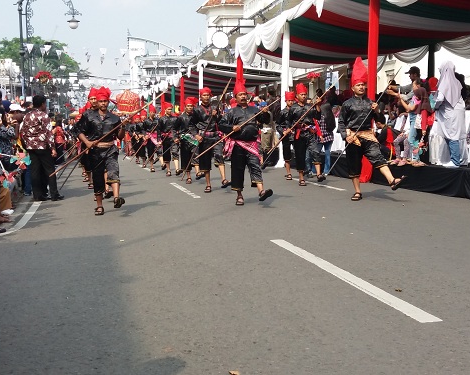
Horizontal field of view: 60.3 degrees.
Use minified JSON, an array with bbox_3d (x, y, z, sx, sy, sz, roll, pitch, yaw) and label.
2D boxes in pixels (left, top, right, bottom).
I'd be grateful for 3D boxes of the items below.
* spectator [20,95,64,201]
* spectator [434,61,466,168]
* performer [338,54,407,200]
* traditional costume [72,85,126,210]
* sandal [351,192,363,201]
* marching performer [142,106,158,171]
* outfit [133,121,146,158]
[{"bbox_3d":[-3.069,-0.625,6.450,0.550,1.670,0.380,0,7,7],"label":"spectator"},{"bbox_3d":[3.309,-1.100,6.250,0.470,1.600,0.370,-6,9,-37],"label":"spectator"},{"bbox_3d":[1.843,-0.780,5.550,0.630,1.950,0.700,-4,8,-21],"label":"performer"},{"bbox_3d":[-1.874,-0.510,5.600,0.670,1.720,0.530,-4,8,-21],"label":"traditional costume"},{"bbox_3d":[1.722,0.125,5.680,0.110,0.090,0.260,2,7,20],"label":"sandal"},{"bbox_3d":[-2.241,-1.278,10.600,0.520,1.770,0.450,-4,8,-21],"label":"marching performer"},{"bbox_3d":[-2.929,-1.442,12.400,0.500,1.080,0.380,-4,8,-21],"label":"outfit"}]

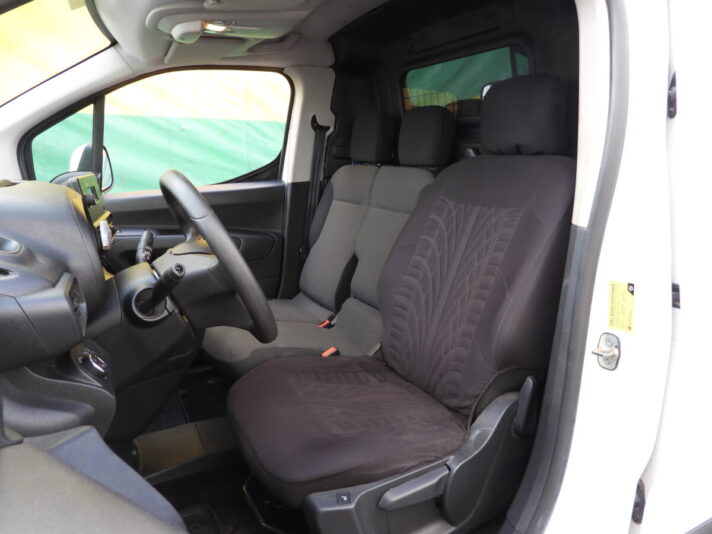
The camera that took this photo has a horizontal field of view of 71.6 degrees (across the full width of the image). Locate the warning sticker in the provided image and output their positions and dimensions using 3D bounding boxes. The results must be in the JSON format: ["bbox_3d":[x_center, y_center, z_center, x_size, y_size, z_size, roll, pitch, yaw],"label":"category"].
[{"bbox_3d":[0.474,0.071,0.880,0.041,0.088,0.003,2,12,32],"label":"warning sticker"}]

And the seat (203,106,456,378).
[{"bbox_3d":[-0.164,-0.049,1.740,0.880,1.005,0.750,-7,15,-28],"label":"seat"}]

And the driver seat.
[{"bbox_3d":[0.147,0.070,1.181,0.850,1.045,0.530,-7,15,-28],"label":"driver seat"}]

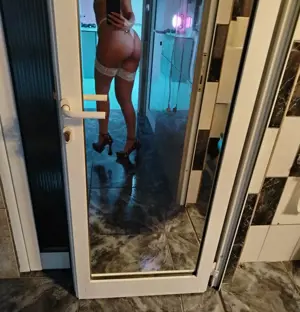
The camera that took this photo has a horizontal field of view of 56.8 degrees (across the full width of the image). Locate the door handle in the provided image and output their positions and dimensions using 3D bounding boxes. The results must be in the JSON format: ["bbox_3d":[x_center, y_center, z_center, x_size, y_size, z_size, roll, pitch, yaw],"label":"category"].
[{"bbox_3d":[-0.201,-0.134,0.829,0.137,0.058,0.072,1,28,-8],"label":"door handle"}]

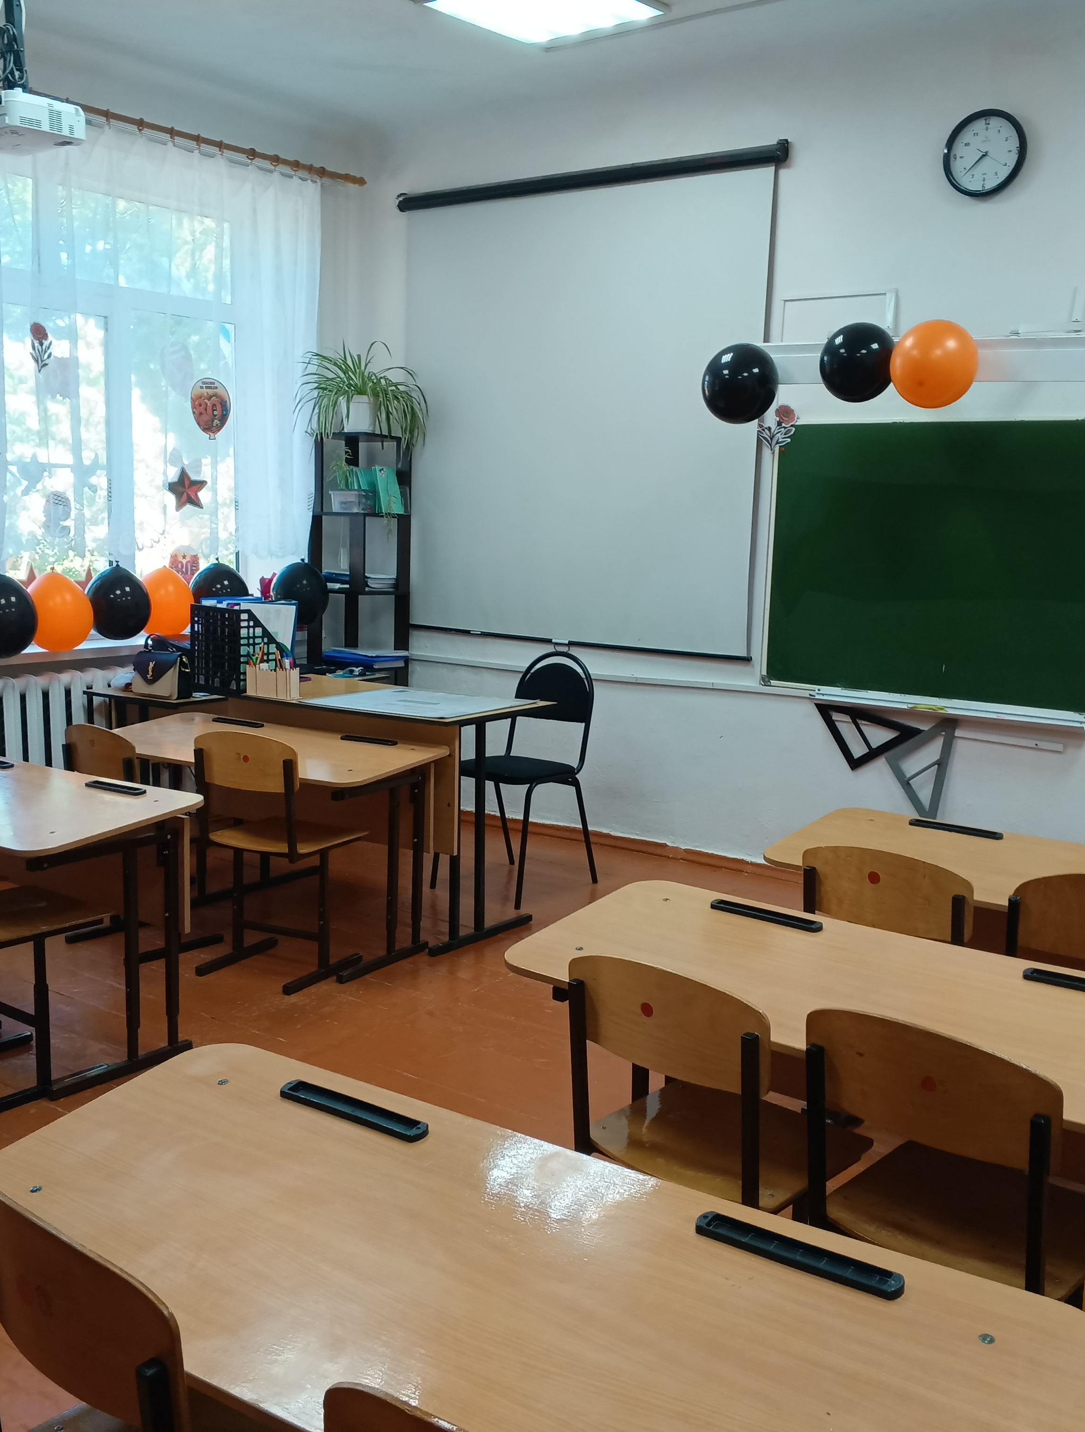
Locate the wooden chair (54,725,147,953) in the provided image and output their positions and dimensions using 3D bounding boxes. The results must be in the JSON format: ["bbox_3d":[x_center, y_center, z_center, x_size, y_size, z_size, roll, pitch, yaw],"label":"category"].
[{"bbox_3d":[-1.287,0.375,4.330,0.390,0.740,0.430,8,11,34],"label":"wooden chair"}]

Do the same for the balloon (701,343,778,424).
[{"bbox_3d":[0.716,-1.200,4.786,0.265,0.280,0.265,1,9,0],"label":"balloon"}]

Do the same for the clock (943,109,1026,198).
[{"bbox_3d":[1.480,-1.881,4.429,0.282,0.282,0.045,7,11,33],"label":"clock"}]

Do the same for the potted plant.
[{"bbox_3d":[-0.812,-1.432,5.952,0.570,0.470,0.520,0,9,-8],"label":"potted plant"}]

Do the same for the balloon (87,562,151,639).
[{"bbox_3d":[-1.647,-0.447,5.149,0.250,0.295,0.250,8,11,34],"label":"balloon"}]

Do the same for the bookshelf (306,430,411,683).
[{"bbox_3d":[-0.811,-0.398,5.970,0.325,1.715,0.290,7,11,33],"label":"bookshelf"}]

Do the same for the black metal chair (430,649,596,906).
[{"bbox_3d":[-0.108,0.217,5.016,0.470,0.875,0.530,7,11,35],"label":"black metal chair"}]

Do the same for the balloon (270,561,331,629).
[{"bbox_3d":[-1.086,-0.546,5.943,0.250,0.290,0.250,1,9,0],"label":"balloon"}]

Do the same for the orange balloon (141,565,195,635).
[{"bbox_3d":[-1.474,-0.448,5.201,0.220,0.270,0.220,7,11,35],"label":"orange balloon"}]

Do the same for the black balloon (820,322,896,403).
[{"bbox_3d":[1.077,-1.207,4.520,0.260,0.275,0.260,7,11,35],"label":"black balloon"}]

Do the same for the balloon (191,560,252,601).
[{"bbox_3d":[-1.351,-0.514,5.565,0.250,0.290,0.250,8,11,34],"label":"balloon"}]

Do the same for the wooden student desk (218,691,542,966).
[{"bbox_3d":[-0.583,0.313,4.696,1.100,0.766,0.555,7,11,35],"label":"wooden student desk"}]

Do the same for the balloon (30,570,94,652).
[{"bbox_3d":[-1.800,-0.389,4.937,0.250,0.300,0.250,8,11,34],"label":"balloon"}]

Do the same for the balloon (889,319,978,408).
[{"bbox_3d":[1.276,-1.149,4.322,0.270,0.280,0.270,7,11,33],"label":"balloon"}]

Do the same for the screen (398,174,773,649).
[{"bbox_3d":[0.114,-1.258,5.582,1.830,1.900,0.070,8,11,34],"label":"screen"}]

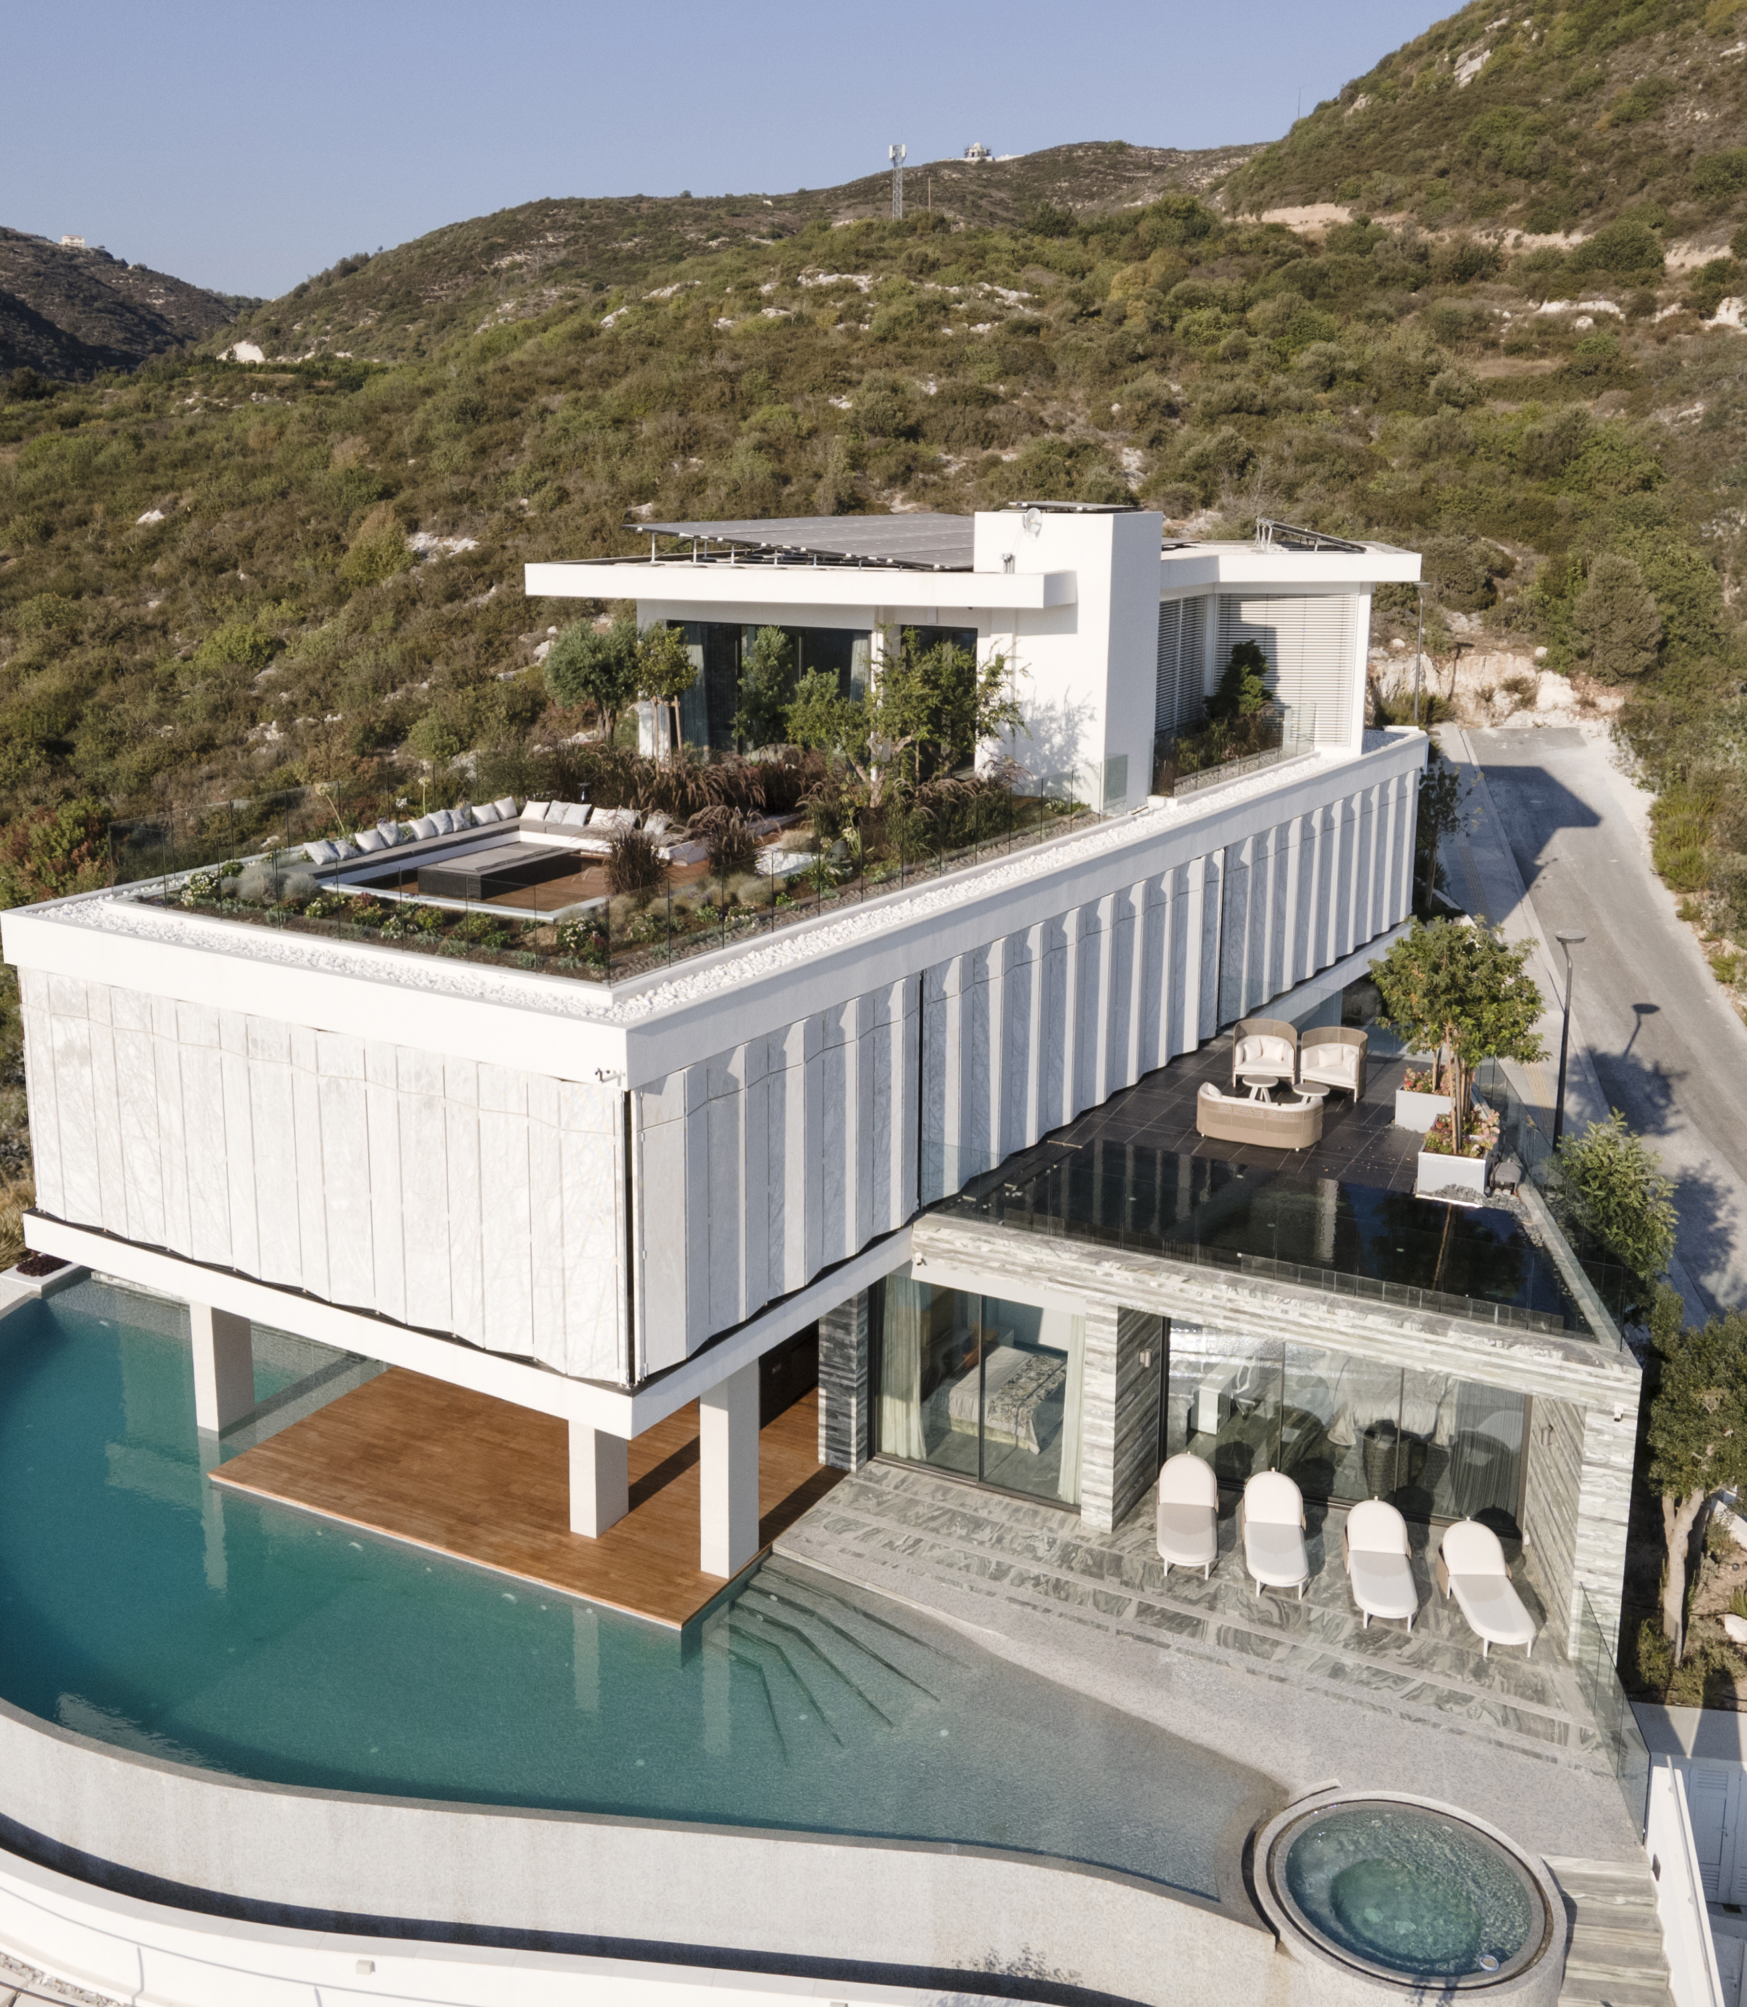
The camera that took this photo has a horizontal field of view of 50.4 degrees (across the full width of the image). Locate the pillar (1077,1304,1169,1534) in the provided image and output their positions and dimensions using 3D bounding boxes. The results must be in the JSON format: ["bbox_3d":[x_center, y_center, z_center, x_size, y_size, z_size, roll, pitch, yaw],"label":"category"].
[{"bbox_3d":[3.432,5.275,25.158,0.473,3.220,1.750,9,17,28],"label":"pillar"}]

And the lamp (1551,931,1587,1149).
[{"bbox_3d":[10.097,1.091,27.266,0.500,4.350,0.420,8,16,27],"label":"lamp"}]

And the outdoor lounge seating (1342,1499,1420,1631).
[{"bbox_3d":[6.369,6.999,23.296,0.800,0.880,1.880,2,15,6],"label":"outdoor lounge seating"}]

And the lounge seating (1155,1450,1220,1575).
[{"bbox_3d":[4.119,6.697,24.368,0.800,0.880,1.880,3,15,7],"label":"lounge seating"}]

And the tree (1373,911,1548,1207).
[{"bbox_3d":[8.748,0.724,27.691,2.400,3.850,2.400,8,16,27],"label":"tree"}]

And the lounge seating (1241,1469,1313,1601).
[{"bbox_3d":[5.168,6.824,23.921,0.800,0.880,1.880,2,15,5],"label":"lounge seating"}]

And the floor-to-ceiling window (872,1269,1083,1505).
[{"bbox_3d":[1.433,5.507,26.354,3.300,2.930,0.140,8,16,27],"label":"floor-to-ceiling window"}]

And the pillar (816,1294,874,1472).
[{"bbox_3d":[-0.335,5.029,26.191,0.530,3.100,0.600,9,17,28],"label":"pillar"}]

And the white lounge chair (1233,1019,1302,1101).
[{"bbox_3d":[6.877,0.864,32.829,1.120,1.080,0.920,1,14,3],"label":"white lounge chair"}]

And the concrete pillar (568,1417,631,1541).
[{"bbox_3d":[-3.616,5.399,24.428,0.440,3.200,0.740,9,17,28],"label":"concrete pillar"}]

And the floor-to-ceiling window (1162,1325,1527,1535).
[{"bbox_3d":[6.403,5.618,25.097,4.808,2.650,0.120,6,16,21],"label":"floor-to-ceiling window"}]

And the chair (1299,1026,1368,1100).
[{"bbox_3d":[8.047,1.001,32.295,1.120,1.080,0.920,9,16,31],"label":"chair"}]

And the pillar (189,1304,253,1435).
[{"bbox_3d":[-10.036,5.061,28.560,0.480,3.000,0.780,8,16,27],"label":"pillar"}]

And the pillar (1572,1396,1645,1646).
[{"bbox_3d":[8.840,6.372,22.400,0.550,3.250,0.650,8,16,27],"label":"pillar"}]

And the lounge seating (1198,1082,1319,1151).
[{"bbox_3d":[6.245,1.768,29.860,1.900,0.760,0.880,7,16,26],"label":"lounge seating"}]

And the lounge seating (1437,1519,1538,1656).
[{"bbox_3d":[7.737,7.371,23.341,0.780,0.850,2.050,0,14,-1],"label":"lounge seating"}]

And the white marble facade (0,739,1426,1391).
[{"bbox_3d":[0.712,-1.602,34.625,10.360,4.150,30.000,9,17,30],"label":"white marble facade"}]

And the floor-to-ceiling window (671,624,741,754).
[{"bbox_3d":[-3.167,-5.888,35.461,1.617,2.700,0.100,9,17,28],"label":"floor-to-ceiling window"}]

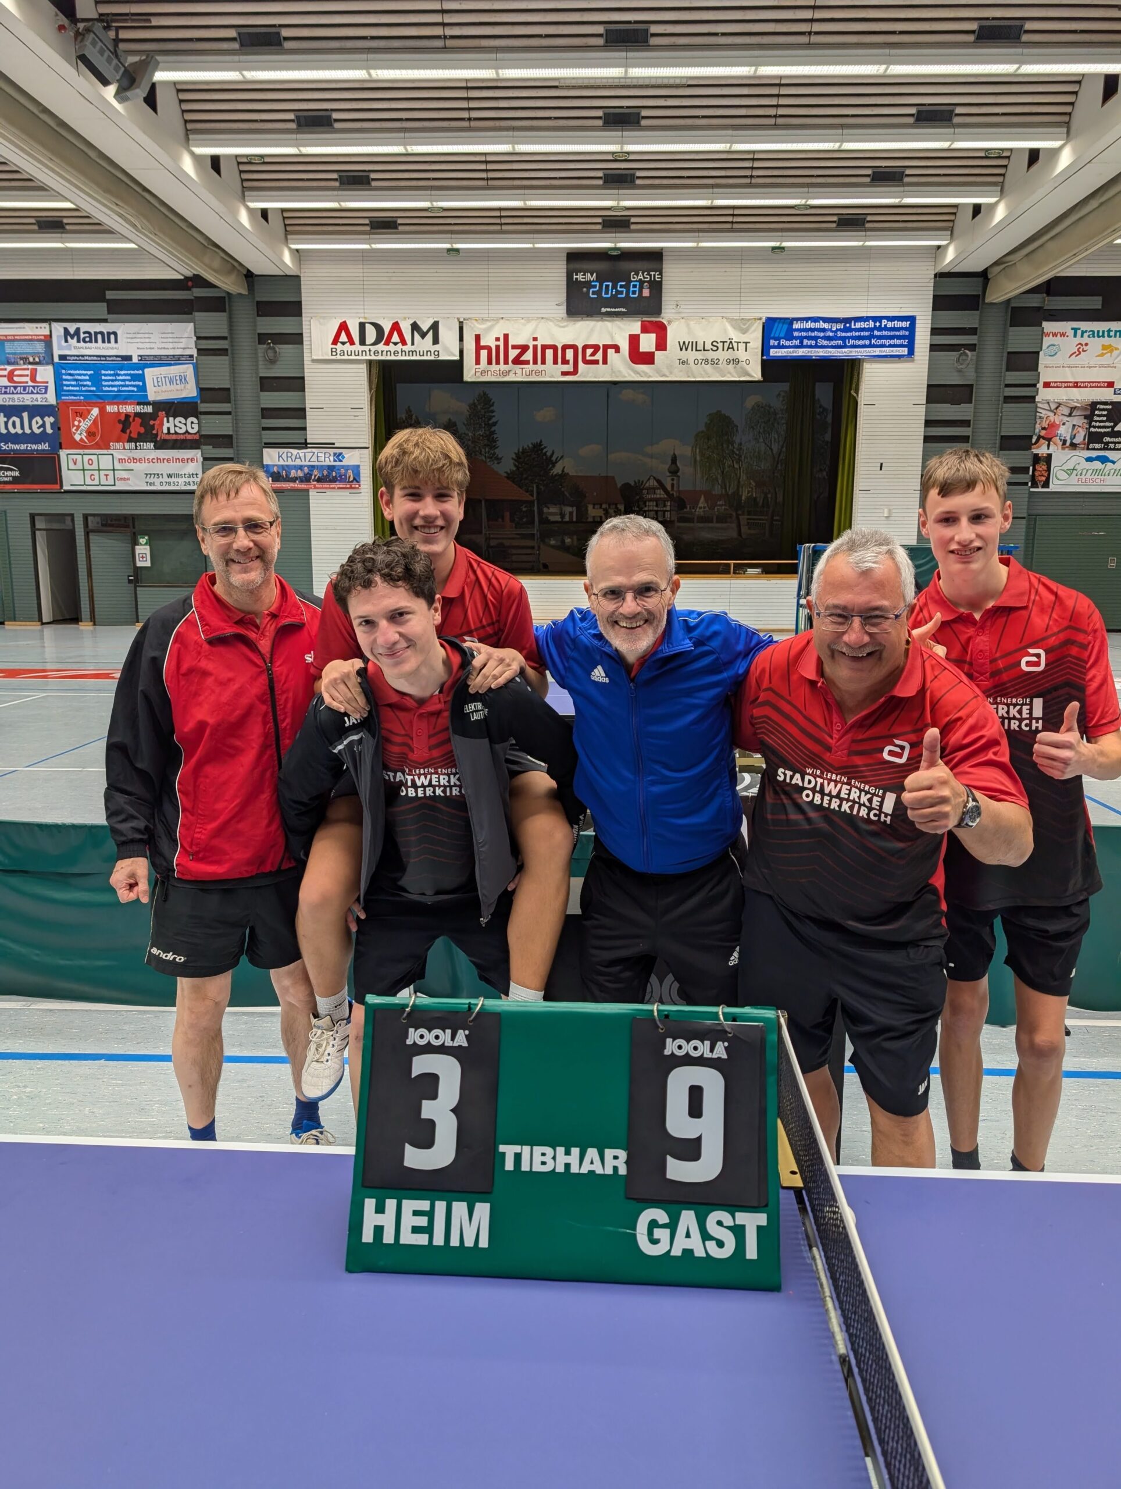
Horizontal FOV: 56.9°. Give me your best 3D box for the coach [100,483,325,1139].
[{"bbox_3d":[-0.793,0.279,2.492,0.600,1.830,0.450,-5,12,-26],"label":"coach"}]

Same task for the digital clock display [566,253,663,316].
[{"bbox_3d":[1.052,-8.893,20.049,1.852,1.150,0.150,1,11,2],"label":"digital clock display"}]

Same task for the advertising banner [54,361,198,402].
[{"bbox_3d":[-8.786,-7.345,20.966,2.913,0.757,0.030,0,11,2],"label":"advertising banner"}]

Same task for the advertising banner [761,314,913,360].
[{"bbox_3d":[5.538,-8.079,20.559,2.987,0.804,0.030,1,11,2],"label":"advertising banner"}]

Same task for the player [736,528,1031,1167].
[{"bbox_3d":[0.556,0.462,1.925,0.640,1.690,0.660,3,11,15],"label":"player"}]

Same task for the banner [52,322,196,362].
[{"bbox_3d":[-8.863,-8.159,21.010,2.914,0.759,0.030,1,11,2],"label":"banner"}]

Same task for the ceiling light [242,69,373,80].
[{"bbox_3d":[-3.049,-8.083,12.445,1.520,0.070,0.240,1,11,2],"label":"ceiling light"}]

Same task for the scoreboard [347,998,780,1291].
[{"bbox_3d":[0.011,0.492,1.389,0.542,0.311,0.268,1,11,4],"label":"scoreboard"}]

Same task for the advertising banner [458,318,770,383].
[{"bbox_3d":[1.049,-7.917,20.735,5.992,1.196,0.030,1,11,2],"label":"advertising banner"}]

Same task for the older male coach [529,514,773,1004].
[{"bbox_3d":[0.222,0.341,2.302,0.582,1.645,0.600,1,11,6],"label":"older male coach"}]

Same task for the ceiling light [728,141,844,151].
[{"bbox_3d":[3.171,-8.447,14.563,1.520,0.070,0.240,1,11,2],"label":"ceiling light"}]

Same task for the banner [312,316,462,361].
[{"bbox_3d":[-3.461,-8.009,20.437,2.960,0.784,0.030,1,11,2],"label":"banner"}]

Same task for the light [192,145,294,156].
[{"bbox_3d":[-4.552,-8.646,14.990,1.550,0.080,0.240,1,11,2],"label":"light"}]

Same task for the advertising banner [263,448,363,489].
[{"bbox_3d":[-5.123,-5.682,21.359,2.004,0.805,0.030,1,11,2],"label":"advertising banner"}]

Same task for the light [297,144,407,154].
[{"bbox_3d":[-2.921,-8.404,14.556,1.534,0.070,0.220,0,11,2],"label":"light"}]

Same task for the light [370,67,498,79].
[{"bbox_3d":[-1.492,-7.947,12.191,1.514,0.070,0.220,0,11,2],"label":"light"}]

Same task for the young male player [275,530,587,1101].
[{"bbox_3d":[-0.263,0.379,2.208,0.607,1.600,0.700,0,11,-4],"label":"young male player"}]

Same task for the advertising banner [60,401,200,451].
[{"bbox_3d":[-8.864,-6.565,21.312,2.917,0.956,0.030,1,11,2],"label":"advertising banner"}]

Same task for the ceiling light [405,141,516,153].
[{"bbox_3d":[-1.431,-8.500,14.718,1.520,0.070,0.240,1,11,2],"label":"ceiling light"}]

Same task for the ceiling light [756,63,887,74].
[{"bbox_3d":[3.087,-8.013,12.238,1.520,0.070,0.240,1,11,2],"label":"ceiling light"}]

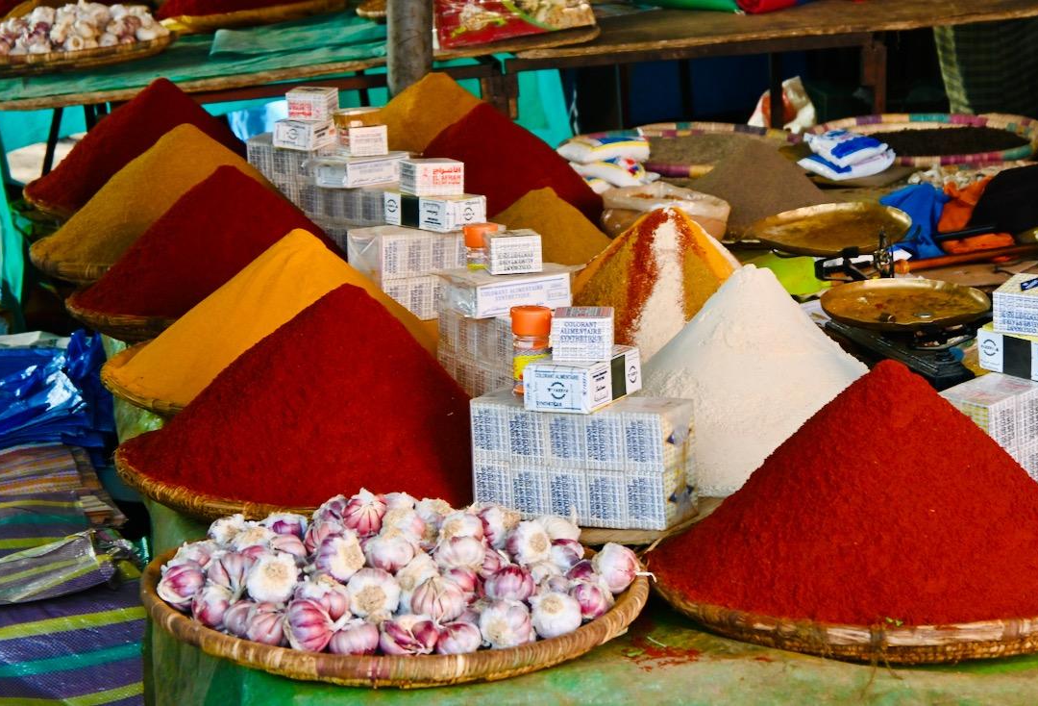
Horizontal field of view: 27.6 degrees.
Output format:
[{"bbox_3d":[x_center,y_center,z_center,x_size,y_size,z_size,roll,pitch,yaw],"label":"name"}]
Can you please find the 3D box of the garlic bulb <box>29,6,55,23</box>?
[{"bbox_3d":[-1.047,-0.739,4.650,0.051,0.048,0.051,4,15,16],"label":"garlic bulb"}]

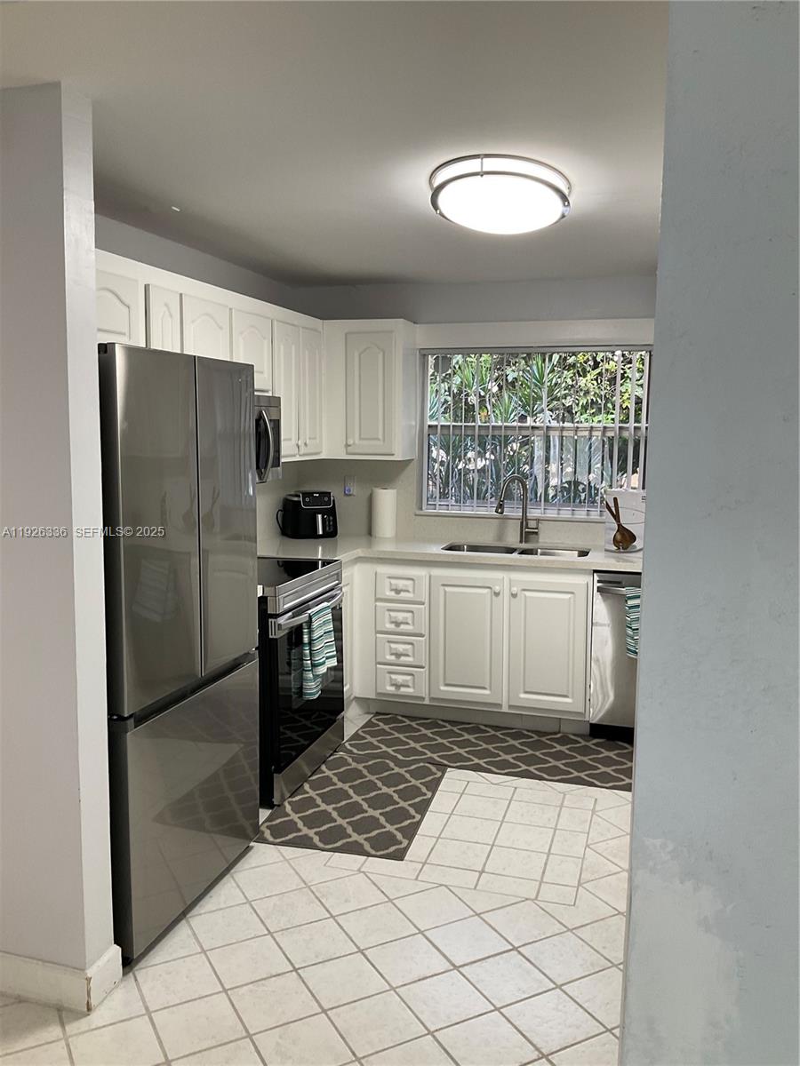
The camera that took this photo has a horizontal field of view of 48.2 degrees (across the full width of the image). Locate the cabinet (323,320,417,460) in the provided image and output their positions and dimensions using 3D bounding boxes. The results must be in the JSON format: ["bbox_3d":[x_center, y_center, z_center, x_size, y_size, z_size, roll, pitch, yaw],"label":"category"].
[{"bbox_3d":[-0.162,-0.799,5.045,0.465,0.760,0.310,2,7,16],"label":"cabinet"}]

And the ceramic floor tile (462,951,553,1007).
[{"bbox_3d":[0.304,1.270,2.544,0.201,0.010,0.201,-3,8,-28],"label":"ceramic floor tile"}]

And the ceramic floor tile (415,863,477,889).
[{"bbox_3d":[0.173,1.200,3.114,0.201,0.010,0.120,3,7,16],"label":"ceramic floor tile"}]

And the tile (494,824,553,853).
[{"bbox_3d":[0.478,1.168,3.414,0.204,0.010,0.204,2,7,17],"label":"tile"}]

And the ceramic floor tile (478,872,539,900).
[{"bbox_3d":[0.371,1.212,3.056,0.203,0.010,0.120,3,7,16],"label":"ceramic floor tile"}]

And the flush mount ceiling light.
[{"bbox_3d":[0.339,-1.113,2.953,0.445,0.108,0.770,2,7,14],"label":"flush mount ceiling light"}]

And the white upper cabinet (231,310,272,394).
[{"bbox_3d":[-0.821,-0.835,4.131,0.310,0.385,0.440,2,7,16],"label":"white upper cabinet"}]

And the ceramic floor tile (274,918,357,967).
[{"bbox_3d":[-0.259,1.256,2.734,0.204,0.010,0.204,-3,8,-28],"label":"ceramic floor tile"}]

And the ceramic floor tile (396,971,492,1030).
[{"bbox_3d":[0.123,1.290,2.464,0.201,0.010,0.201,-3,8,-28],"label":"ceramic floor tile"}]

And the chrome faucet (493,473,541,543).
[{"bbox_3d":[0.636,-0.123,4.870,0.250,0.388,0.120,-5,9,-41],"label":"chrome faucet"}]

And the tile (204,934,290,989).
[{"bbox_3d":[-0.444,1.267,2.636,0.201,0.010,0.201,-3,8,-28],"label":"tile"}]

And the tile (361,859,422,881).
[{"bbox_3d":[-0.032,1.195,3.176,0.204,0.010,0.117,2,7,17],"label":"tile"}]

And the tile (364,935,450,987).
[{"bbox_3d":[0.023,1.258,2.626,0.201,0.010,0.201,-3,8,-28],"label":"tile"}]

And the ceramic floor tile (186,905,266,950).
[{"bbox_3d":[-0.542,1.245,2.820,0.201,0.010,0.201,-3,8,-28],"label":"ceramic floor tile"}]

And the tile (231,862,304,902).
[{"bbox_3d":[-0.449,1.199,3.072,0.201,0.010,0.201,-3,8,-28],"label":"tile"}]

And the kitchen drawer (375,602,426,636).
[{"bbox_3d":[0.061,0.433,4.883,0.271,0.166,0.400,3,7,17],"label":"kitchen drawer"}]

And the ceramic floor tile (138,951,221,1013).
[{"bbox_3d":[-0.623,1.271,2.525,0.202,0.010,0.202,-3,8,-28],"label":"ceramic floor tile"}]

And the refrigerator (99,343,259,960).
[{"bbox_3d":[-0.982,0.319,2.945,0.730,1.765,0.830,3,7,16],"label":"refrigerator"}]

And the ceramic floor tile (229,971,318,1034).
[{"bbox_3d":[-0.345,1.289,2.453,0.201,0.010,0.201,-3,8,-28],"label":"ceramic floor tile"}]

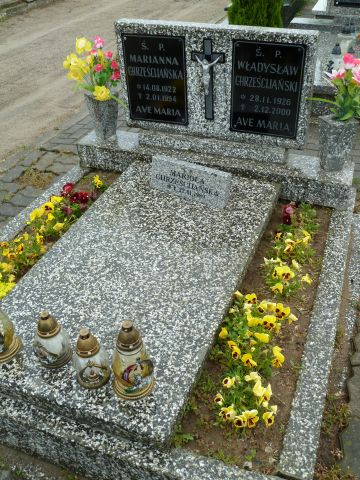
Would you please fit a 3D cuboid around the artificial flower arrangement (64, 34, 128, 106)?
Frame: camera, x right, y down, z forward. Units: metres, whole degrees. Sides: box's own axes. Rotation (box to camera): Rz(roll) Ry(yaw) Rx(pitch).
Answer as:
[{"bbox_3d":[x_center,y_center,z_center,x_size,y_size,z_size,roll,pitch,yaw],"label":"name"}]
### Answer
[{"bbox_3d":[-0.454,-0.885,2.548,0.320,0.320,0.250,11,38,17],"label":"artificial flower arrangement"}]

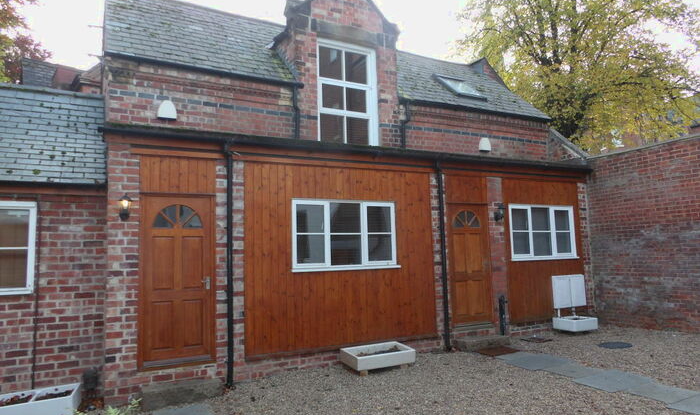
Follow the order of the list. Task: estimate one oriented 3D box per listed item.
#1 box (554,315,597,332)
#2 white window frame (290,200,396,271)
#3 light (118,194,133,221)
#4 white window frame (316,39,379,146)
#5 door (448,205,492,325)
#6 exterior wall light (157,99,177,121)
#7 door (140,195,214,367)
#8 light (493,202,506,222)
[{"bbox_3d":[4.078,2.115,8.804,0.620,0.187,0.450,1,-6,-27],"label":"box"},{"bbox_3d":[-0.021,0.402,7.098,1.730,0.984,0.110,1,-6,-28],"label":"white window frame"},{"bbox_3d":[-2.605,-0.001,5.640,0.154,0.315,0.190,1,-6,-28],"label":"light"},{"bbox_3d":[-0.034,-1.996,8.561,1.197,1.773,0.120,1,-6,-28],"label":"white window frame"},{"bbox_3d":[2.032,0.967,8.211,0.915,2.025,0.100,1,-6,-28],"label":"door"},{"bbox_3d":[-2.623,-1.383,6.957,0.252,0.277,0.110,1,-6,-28],"label":"exterior wall light"},{"bbox_3d":[-2.105,0.878,5.967,0.908,2.050,0.100,1,-6,-28],"label":"door"},{"bbox_3d":[2.641,0.073,8.489,0.154,0.325,0.190,1,-6,-28],"label":"light"}]

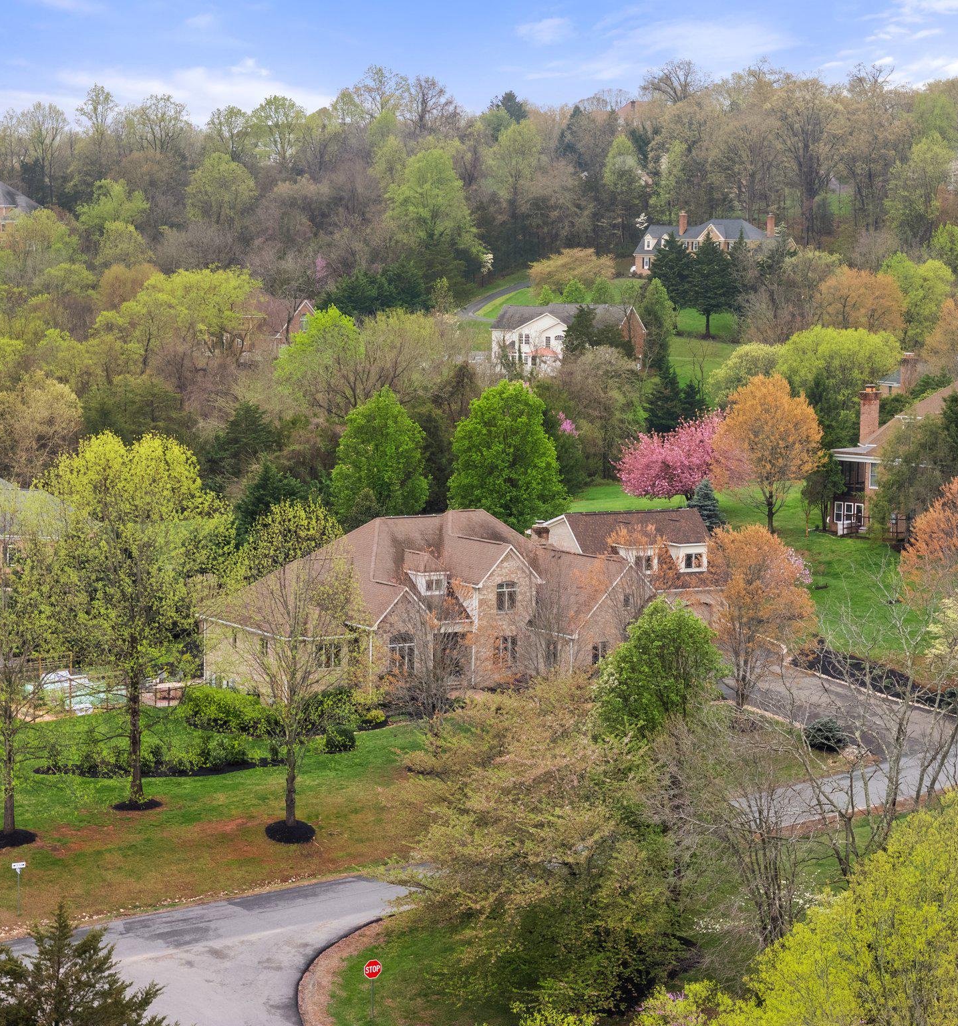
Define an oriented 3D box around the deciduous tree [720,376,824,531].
[{"bbox_3d":[22.124,-4.481,209.000,7.830,11.010,7.830,1,5,0],"label":"deciduous tree"}]

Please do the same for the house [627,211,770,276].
[{"bbox_3d":[41.139,-48.098,494.393,24.800,11.200,11.800,5,7,39],"label":"house"}]

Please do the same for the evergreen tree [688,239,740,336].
[{"bbox_3d":[36.974,-35.876,437.000,8.200,16.138,8.200,1,5,5],"label":"evergreen tree"}]

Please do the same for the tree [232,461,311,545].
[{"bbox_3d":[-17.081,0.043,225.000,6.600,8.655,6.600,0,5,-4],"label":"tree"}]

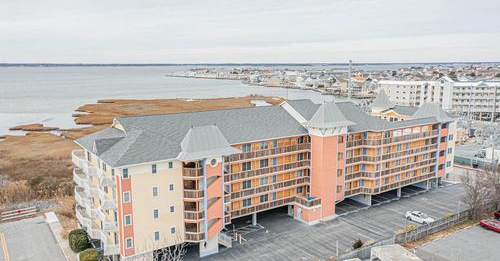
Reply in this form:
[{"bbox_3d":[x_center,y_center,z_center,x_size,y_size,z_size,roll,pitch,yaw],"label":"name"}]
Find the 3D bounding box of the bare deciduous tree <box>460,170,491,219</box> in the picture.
[{"bbox_3d":[38.600,11.050,66.500,5.100,8.500,5.000,0,10,0],"label":"bare deciduous tree"}]

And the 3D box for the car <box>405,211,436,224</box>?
[{"bbox_3d":[28.800,14.720,66.150,4.620,1.430,1.830,8,13,38],"label":"car"}]

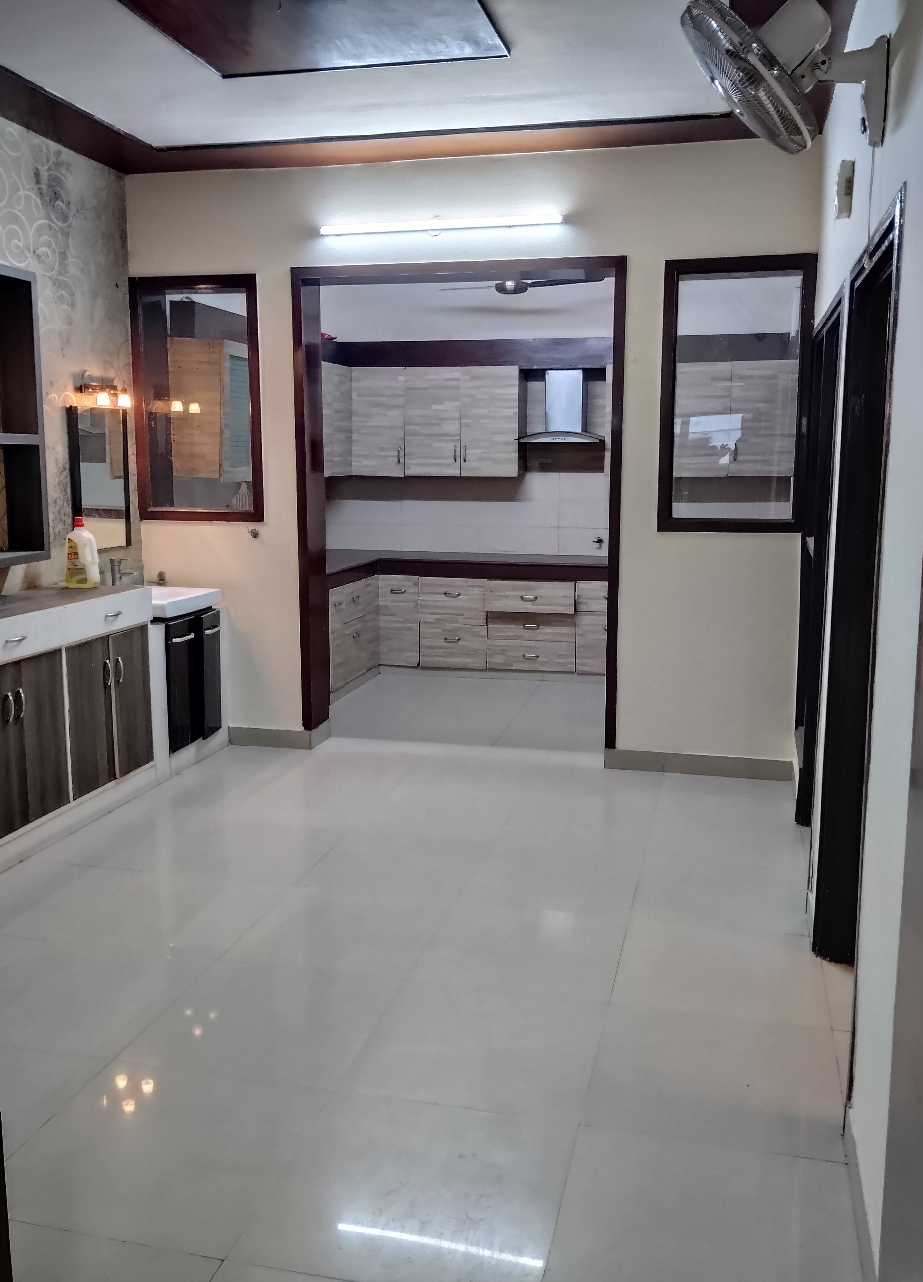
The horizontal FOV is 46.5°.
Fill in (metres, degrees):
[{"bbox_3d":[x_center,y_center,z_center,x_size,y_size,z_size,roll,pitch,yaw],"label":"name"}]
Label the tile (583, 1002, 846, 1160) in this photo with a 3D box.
[{"bbox_3d":[0.643,1.099,2.721,0.600,0.012,0.600,2,10,14],"label":"tile"}]

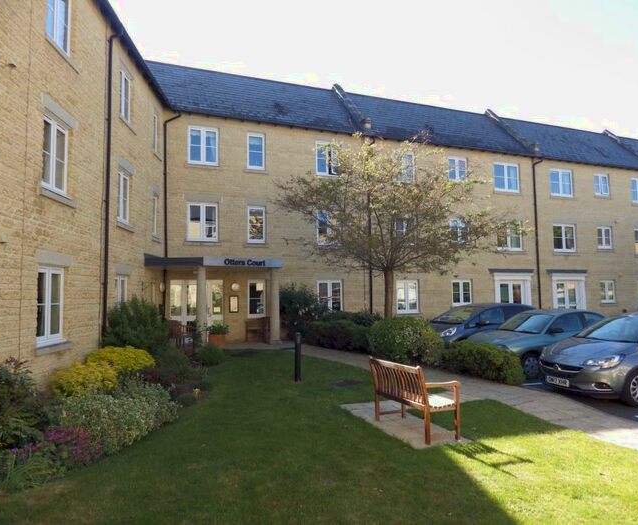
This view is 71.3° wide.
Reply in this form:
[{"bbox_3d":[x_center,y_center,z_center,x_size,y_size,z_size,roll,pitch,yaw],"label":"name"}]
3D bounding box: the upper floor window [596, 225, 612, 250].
[{"bbox_3d":[14.861,-1.259,23.151,1.067,1.130,0.120,1,-4,-21],"label":"upper floor window"}]

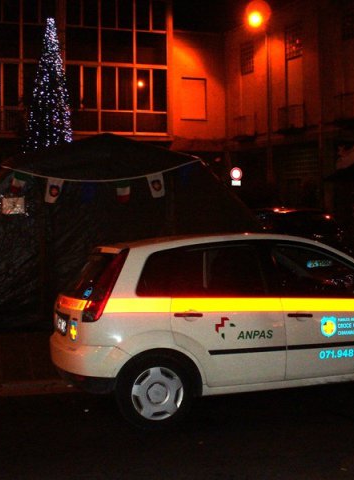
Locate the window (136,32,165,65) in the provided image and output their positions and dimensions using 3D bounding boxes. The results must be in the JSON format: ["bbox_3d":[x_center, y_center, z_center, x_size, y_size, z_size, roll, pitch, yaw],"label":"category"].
[{"bbox_3d":[-1.122,-8.189,29.285,1.380,1.400,0.130,-1,3,-20],"label":"window"}]

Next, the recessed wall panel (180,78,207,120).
[{"bbox_3d":[0.755,-6.229,30.373,1.220,1.900,0.150,-2,3,-23],"label":"recessed wall panel"}]

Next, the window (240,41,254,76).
[{"bbox_3d":[3.004,-7.776,29.357,0.150,1.380,1.050,-2,3,-27],"label":"window"}]

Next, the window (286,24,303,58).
[{"bbox_3d":[4.544,-7.648,26.386,0.150,1.320,1.100,-2,3,-27],"label":"window"}]

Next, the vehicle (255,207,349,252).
[{"bbox_3d":[2.451,0.134,14.023,1.750,1.490,4.100,0,3,10],"label":"vehicle"}]

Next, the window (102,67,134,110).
[{"bbox_3d":[-2.501,-6.369,28.759,1.420,1.920,0.130,-1,3,-20],"label":"window"}]

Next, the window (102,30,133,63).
[{"bbox_3d":[-2.501,-8.122,28.759,1.420,1.400,0.130,-1,3,-20],"label":"window"}]

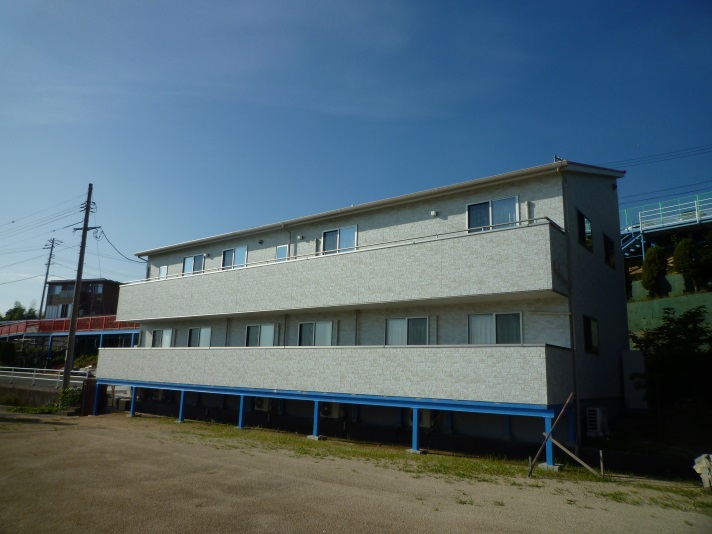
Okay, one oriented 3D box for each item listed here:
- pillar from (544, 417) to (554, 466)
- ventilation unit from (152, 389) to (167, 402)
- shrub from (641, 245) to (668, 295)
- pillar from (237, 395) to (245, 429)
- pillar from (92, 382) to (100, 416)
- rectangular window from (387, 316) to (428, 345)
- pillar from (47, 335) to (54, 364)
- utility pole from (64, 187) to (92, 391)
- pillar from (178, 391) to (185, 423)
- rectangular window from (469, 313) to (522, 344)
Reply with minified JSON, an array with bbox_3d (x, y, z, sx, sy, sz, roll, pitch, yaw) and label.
[{"bbox_3d":[3.995,3.600,10.604,0.130,0.946,0.130,-7,-14,37],"label":"pillar"},{"bbox_3d":[-8.183,5.282,21.591,0.680,0.560,0.280,-7,-15,37],"label":"ventilation unit"},{"bbox_3d":[13.352,0.159,23.000,1.100,2.370,1.050,-7,-14,37],"label":"shrub"},{"bbox_3d":[-3.653,4.619,16.369,0.130,0.974,0.130,-7,-14,37],"label":"pillar"},{"bbox_3d":[-11.106,5.682,21.972,0.130,1.266,0.130,-7,-14,37],"label":"pillar"},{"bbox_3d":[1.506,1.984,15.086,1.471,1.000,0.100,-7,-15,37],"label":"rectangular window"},{"bbox_3d":[-28.067,7.670,47.305,0.250,2.729,0.250,-7,-14,37],"label":"pillar"},{"bbox_3d":[-13.164,1.032,24.485,0.320,10.496,0.320,-8,-15,37],"label":"utility pole"},{"bbox_3d":[-6.056,4.850,17.975,0.110,1.070,0.110,-7,-15,37],"label":"pillar"},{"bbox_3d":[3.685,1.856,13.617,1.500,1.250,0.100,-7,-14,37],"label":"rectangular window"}]

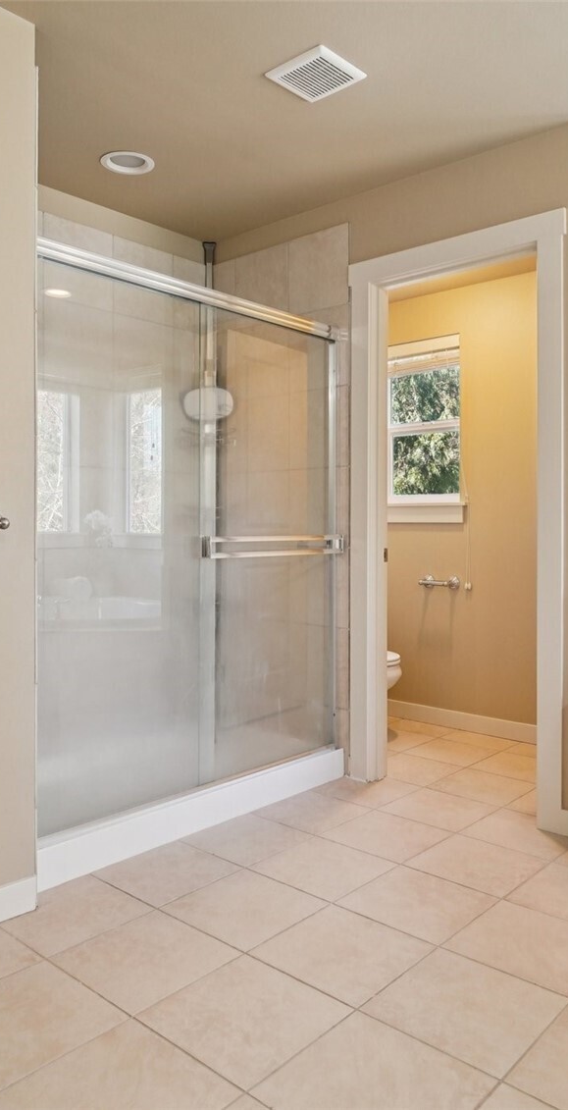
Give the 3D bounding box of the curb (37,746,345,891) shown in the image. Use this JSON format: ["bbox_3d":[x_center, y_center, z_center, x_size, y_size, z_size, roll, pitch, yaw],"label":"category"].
[{"bbox_3d":[-0.279,0.944,2.810,0.116,0.122,1.471,0,0,42],"label":"curb"}]

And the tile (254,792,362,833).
[{"bbox_3d":[0.105,1.006,2.889,0.326,0.010,0.336,0,0,42],"label":"tile"}]

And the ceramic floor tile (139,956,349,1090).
[{"bbox_3d":[-0.081,0.972,1.563,0.328,0.010,0.335,0,0,42],"label":"ceramic floor tile"}]

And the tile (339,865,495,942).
[{"bbox_3d":[0.384,0.998,2.122,0.338,0.010,0.338,0,1,42],"label":"tile"}]

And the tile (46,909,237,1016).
[{"bbox_3d":[-0.351,1.029,1.891,0.336,0.010,0.336,0,0,42],"label":"tile"}]

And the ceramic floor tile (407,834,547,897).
[{"bbox_3d":[0.605,0.972,2.323,0.328,0.010,0.335,0,0,42],"label":"ceramic floor tile"}]

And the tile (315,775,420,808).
[{"bbox_3d":[0.348,0.998,3.143,0.326,0.010,0.336,0,0,42],"label":"tile"}]

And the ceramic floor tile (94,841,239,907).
[{"bbox_3d":[-0.349,0.972,2.262,0.328,0.010,0.335,0,0,42],"label":"ceramic floor tile"}]

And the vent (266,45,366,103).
[{"bbox_3d":[0.101,-1.480,2.285,0.217,0.020,0.217,0,1,42],"label":"vent"}]

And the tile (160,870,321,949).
[{"bbox_3d":[-0.113,1.025,2.149,0.336,0.010,0.336,0,0,42],"label":"tile"}]

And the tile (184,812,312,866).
[{"bbox_3d":[-0.137,1.014,2.633,0.326,0.010,0.336,0,0,42],"label":"tile"}]

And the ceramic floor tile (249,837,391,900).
[{"bbox_3d":[0.126,0.997,2.354,0.338,0.010,0.338,0,1,42],"label":"ceramic floor tile"}]

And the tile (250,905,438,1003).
[{"bbox_3d":[0.145,0.972,1.815,0.328,0.010,0.335,0,0,42],"label":"tile"}]

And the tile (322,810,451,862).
[{"bbox_3d":[0.364,0.994,2.615,0.338,0.010,0.338,0,1,42],"label":"tile"}]

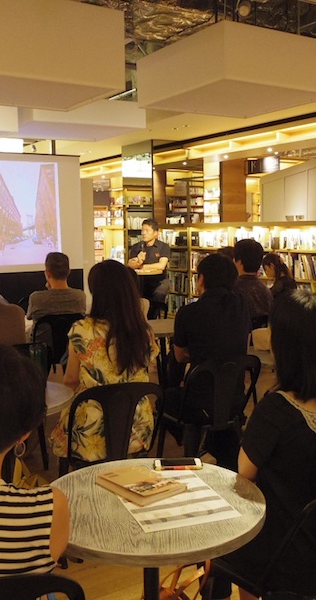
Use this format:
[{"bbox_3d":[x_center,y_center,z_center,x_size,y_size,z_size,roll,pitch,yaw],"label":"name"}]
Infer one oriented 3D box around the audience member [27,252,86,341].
[{"bbox_3d":[-0.830,0.281,4.980,0.480,1.310,0.750,-4,7,-22],"label":"audience member"}]

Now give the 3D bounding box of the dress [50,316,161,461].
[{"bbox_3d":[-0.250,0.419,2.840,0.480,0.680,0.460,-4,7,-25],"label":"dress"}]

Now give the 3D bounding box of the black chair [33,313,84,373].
[{"bbox_3d":[-0.817,0.485,5.120,0.430,0.800,0.500,-3,7,-15],"label":"black chair"}]

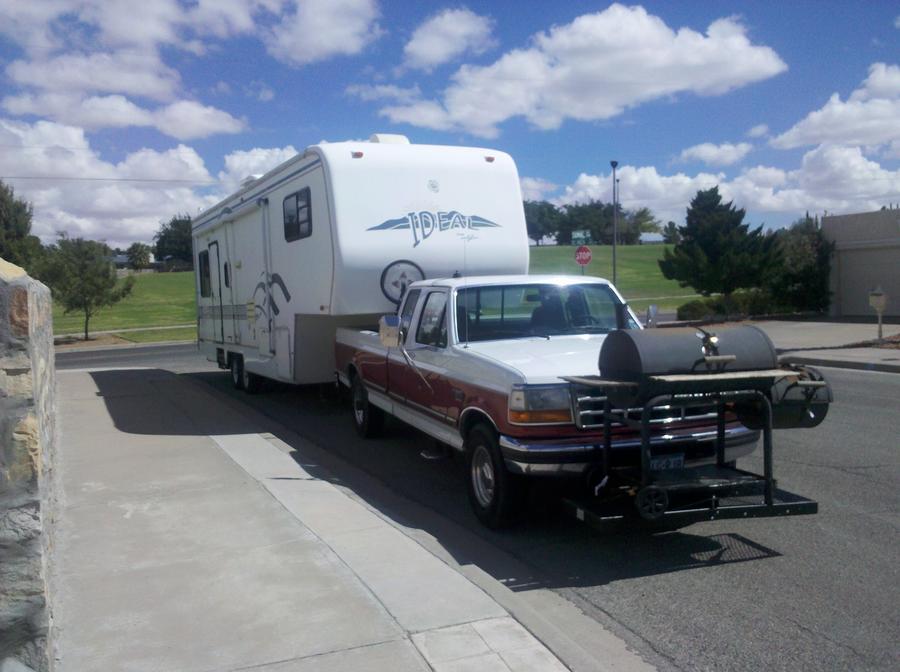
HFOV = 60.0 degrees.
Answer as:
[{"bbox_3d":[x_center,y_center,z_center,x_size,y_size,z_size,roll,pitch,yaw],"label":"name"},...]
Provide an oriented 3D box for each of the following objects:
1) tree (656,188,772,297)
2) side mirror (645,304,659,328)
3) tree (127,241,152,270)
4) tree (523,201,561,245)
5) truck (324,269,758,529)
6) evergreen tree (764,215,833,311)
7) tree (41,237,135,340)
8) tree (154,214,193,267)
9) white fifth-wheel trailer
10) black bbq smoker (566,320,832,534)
[{"bbox_3d":[10.952,-3.472,32.000,4.800,5.350,4.800,-1,3,0],"label":"tree"},{"bbox_3d":[1.936,-0.187,7.480,0.180,0.250,0.100,-3,4,-20],"label":"side mirror"},{"bbox_3d":[-41.868,-10.720,105.000,3.500,3.800,3.500,-1,3,0],"label":"tree"},{"bbox_3d":[11.799,-15.304,105.000,6.200,6.000,6.200,-1,3,0],"label":"tree"},{"bbox_3d":[0.400,0.356,8.139,2.100,1.880,5.970,-3,4,-20],"label":"truck"},{"bbox_3d":[13.426,-2.774,30.000,2.800,3.800,2.800,-1,3,0],"label":"evergreen tree"},{"bbox_3d":[-13.500,-1.769,29.000,3.500,3.900,3.500,-1,3,0],"label":"tree"},{"bbox_3d":[-36.070,-12.810,105.000,7.000,7.000,7.000,-1,3,0],"label":"tree"},{"bbox_3d":[-2.375,-0.855,13.969,2.500,3.740,10.400,-3,4,-26],"label":"white fifth-wheel trailer"},{"bbox_3d":[1.574,0.535,5.049,1.700,1.200,0.700,-2,4,-13],"label":"black bbq smoker"}]

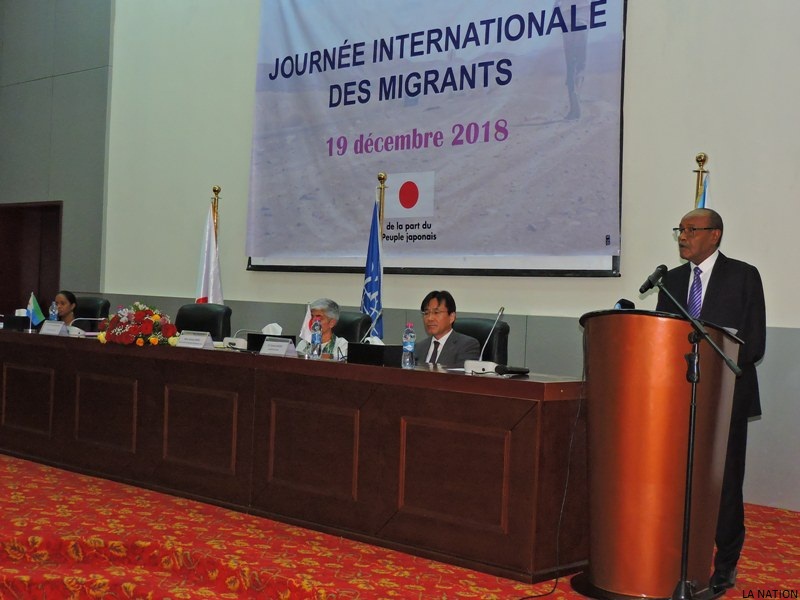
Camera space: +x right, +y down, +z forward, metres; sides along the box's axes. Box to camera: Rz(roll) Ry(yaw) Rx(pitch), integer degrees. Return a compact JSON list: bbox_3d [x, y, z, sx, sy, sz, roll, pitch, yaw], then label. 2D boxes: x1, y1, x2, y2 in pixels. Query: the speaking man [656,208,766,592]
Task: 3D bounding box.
[{"bbox_3d":[1.426,0.435,5.268,0.390,1.720,0.520,2,0,-42],"label":"speaking man"}]

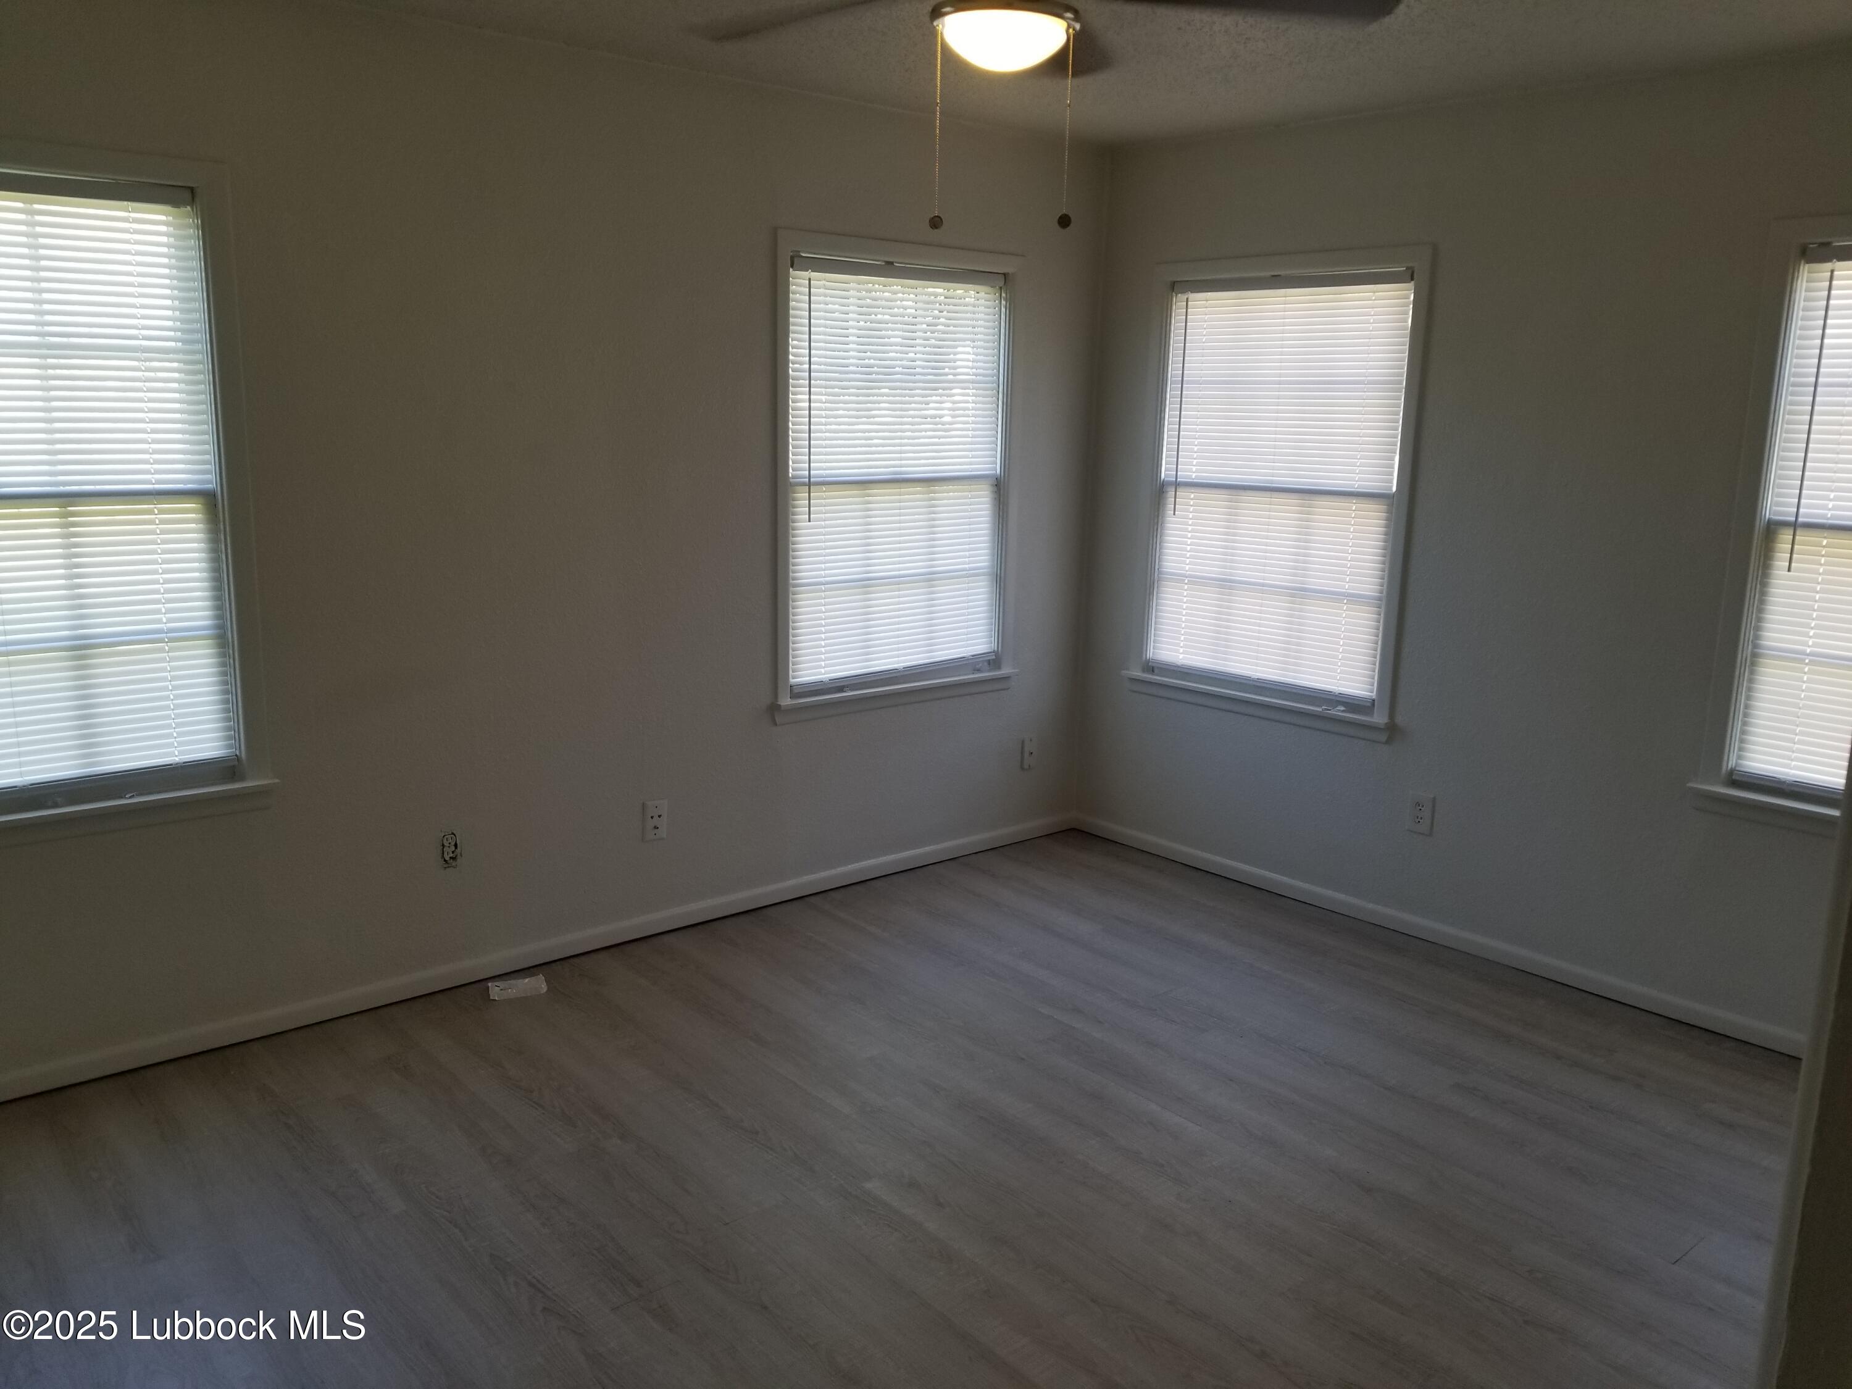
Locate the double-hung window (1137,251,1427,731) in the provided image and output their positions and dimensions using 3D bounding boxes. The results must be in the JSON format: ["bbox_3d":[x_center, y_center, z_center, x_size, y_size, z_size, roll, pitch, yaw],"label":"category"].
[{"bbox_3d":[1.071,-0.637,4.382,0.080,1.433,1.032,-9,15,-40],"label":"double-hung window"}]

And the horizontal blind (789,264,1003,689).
[{"bbox_3d":[-0.076,-0.698,4.415,0.878,1.273,0.037,-9,15,-40],"label":"horizontal blind"}]

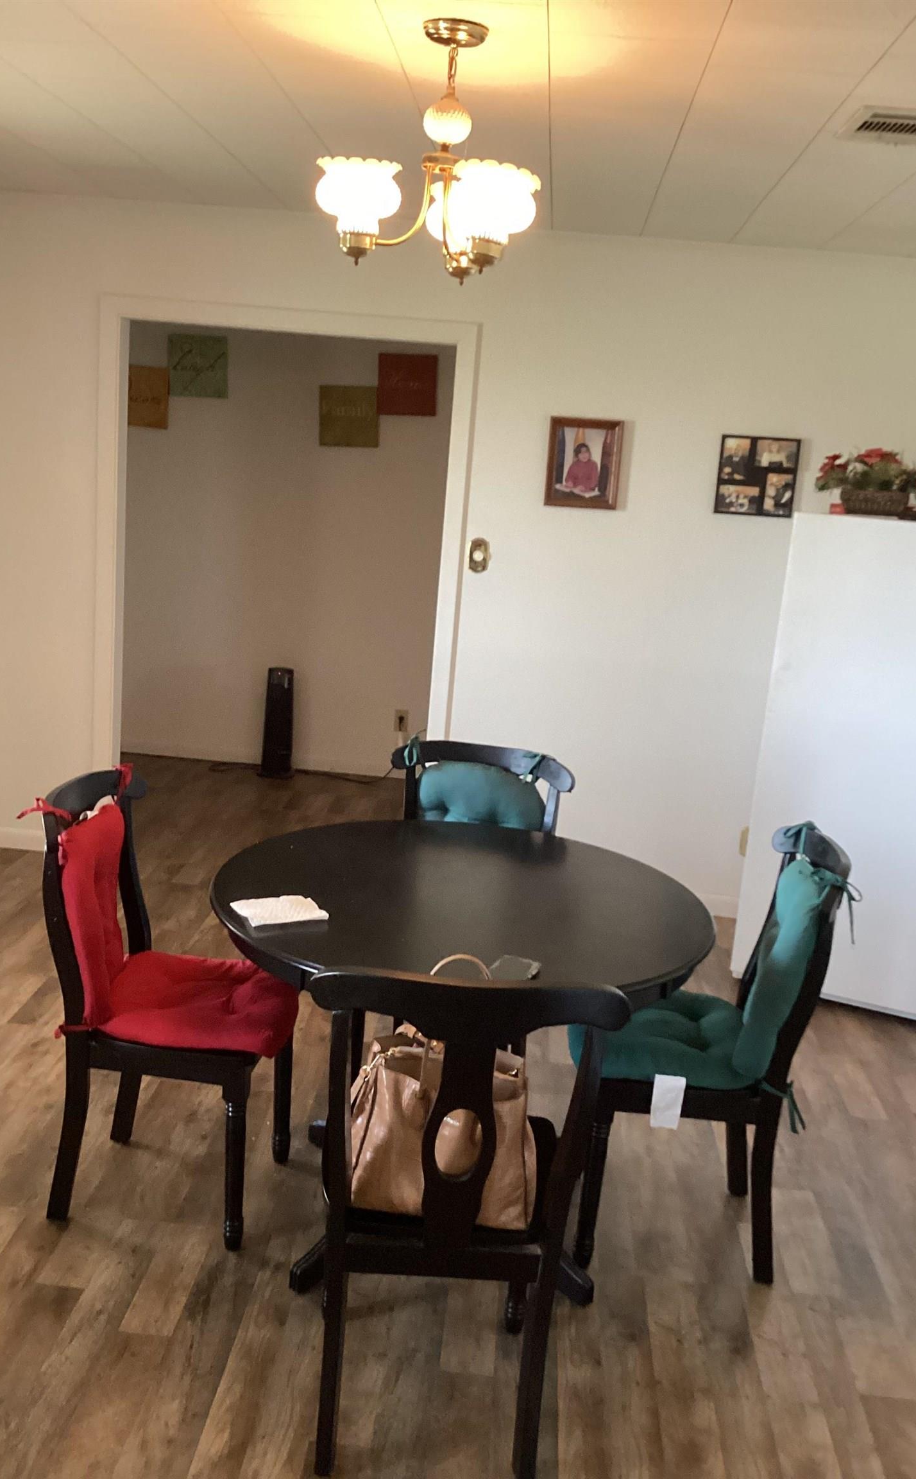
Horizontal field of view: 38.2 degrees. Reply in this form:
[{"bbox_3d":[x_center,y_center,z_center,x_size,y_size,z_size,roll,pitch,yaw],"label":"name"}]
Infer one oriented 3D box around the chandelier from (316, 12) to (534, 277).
[{"bbox_3d":[-0.038,-1.092,2.465,0.430,0.440,0.420,5,13,3],"label":"chandelier"}]

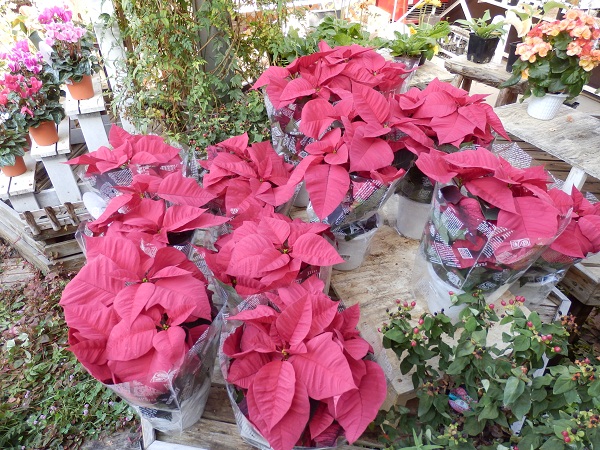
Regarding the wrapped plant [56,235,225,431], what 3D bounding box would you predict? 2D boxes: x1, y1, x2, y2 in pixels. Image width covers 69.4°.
[{"bbox_3d":[-0.327,0.237,0.930,0.330,0.390,0.340,0,38,0],"label":"wrapped plant"}]

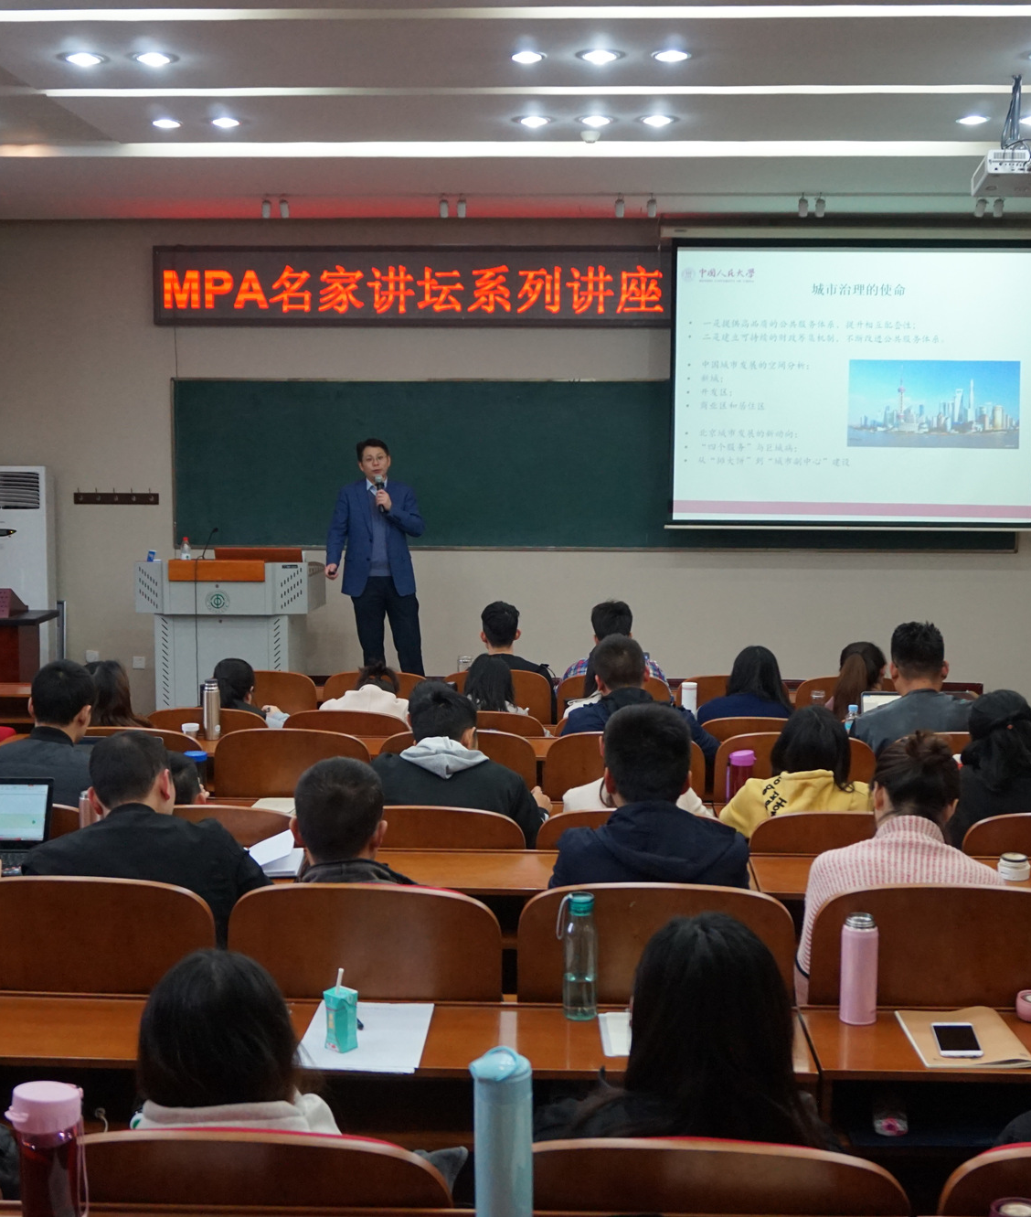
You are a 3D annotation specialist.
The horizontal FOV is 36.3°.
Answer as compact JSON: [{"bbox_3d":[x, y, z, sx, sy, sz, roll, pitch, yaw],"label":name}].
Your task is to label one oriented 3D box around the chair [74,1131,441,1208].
[{"bbox_3d":[-0.305,1.064,2.123,0.510,0.970,0.540,0,6,2],"label":"chair"}]

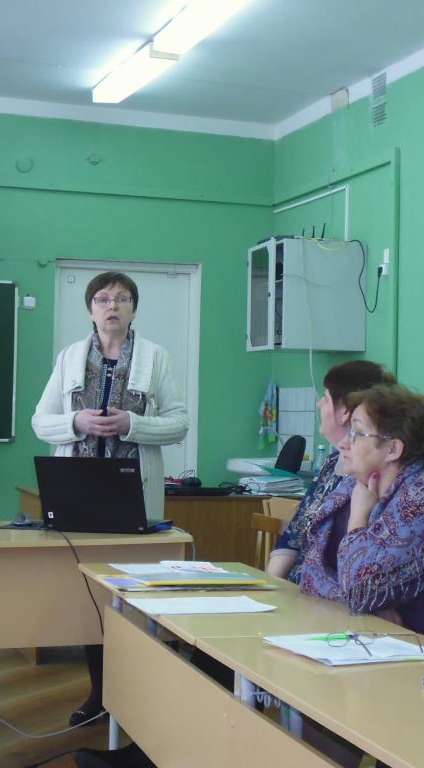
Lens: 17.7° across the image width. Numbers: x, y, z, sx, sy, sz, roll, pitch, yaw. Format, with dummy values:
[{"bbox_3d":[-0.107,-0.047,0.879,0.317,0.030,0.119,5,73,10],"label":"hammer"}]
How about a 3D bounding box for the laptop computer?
[{"bbox_3d":[-0.325,0.341,4.137,0.335,0.235,0.290,0,-2,18],"label":"laptop computer"}]

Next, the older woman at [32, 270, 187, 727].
[{"bbox_3d":[-0.383,0.409,4.989,0.550,1.640,0.380,1,-2,-5],"label":"older woman"}]

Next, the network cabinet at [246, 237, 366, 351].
[{"bbox_3d":[0.581,-0.528,8.417,0.550,0.660,0.580,1,-2,-20],"label":"network cabinet"}]

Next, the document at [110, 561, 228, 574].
[{"bbox_3d":[-0.117,0.479,3.587,0.280,0.010,0.230,1,-2,-20],"label":"document"}]

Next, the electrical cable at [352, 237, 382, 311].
[{"bbox_3d":[0.924,-0.651,8.140,0.120,0.440,0.250,1,-2,-20],"label":"electrical cable"}]

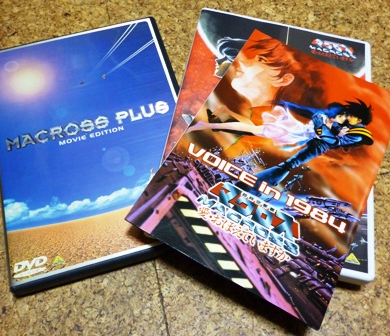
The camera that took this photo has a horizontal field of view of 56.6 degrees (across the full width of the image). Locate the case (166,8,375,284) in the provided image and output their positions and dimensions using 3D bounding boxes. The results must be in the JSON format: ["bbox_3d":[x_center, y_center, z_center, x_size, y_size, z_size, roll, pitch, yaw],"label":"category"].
[{"bbox_3d":[0.055,-0.028,0.258,0.136,0.015,0.190,12,65,1],"label":"case"}]

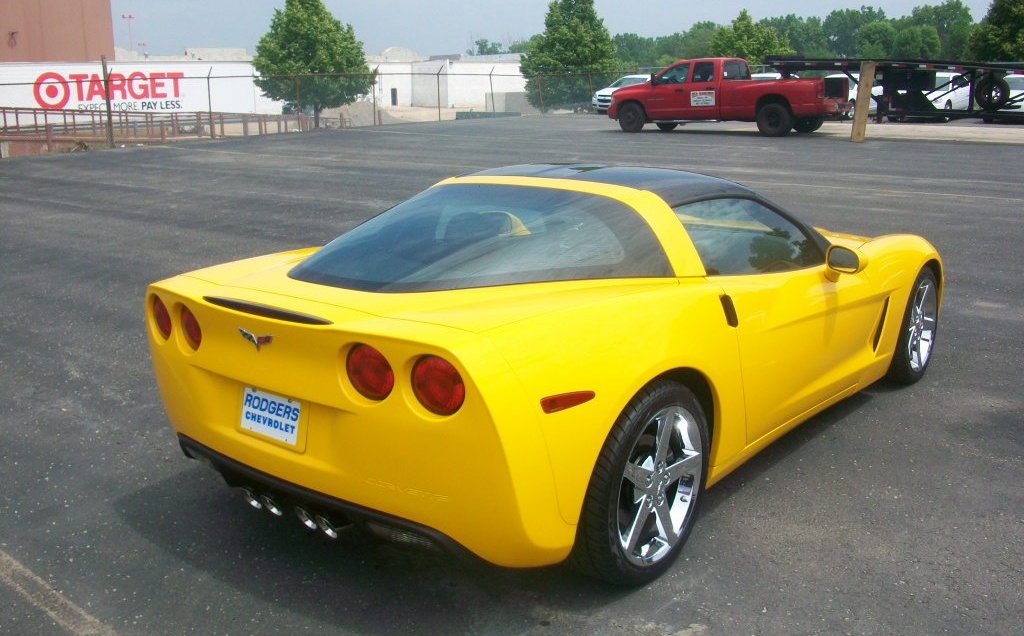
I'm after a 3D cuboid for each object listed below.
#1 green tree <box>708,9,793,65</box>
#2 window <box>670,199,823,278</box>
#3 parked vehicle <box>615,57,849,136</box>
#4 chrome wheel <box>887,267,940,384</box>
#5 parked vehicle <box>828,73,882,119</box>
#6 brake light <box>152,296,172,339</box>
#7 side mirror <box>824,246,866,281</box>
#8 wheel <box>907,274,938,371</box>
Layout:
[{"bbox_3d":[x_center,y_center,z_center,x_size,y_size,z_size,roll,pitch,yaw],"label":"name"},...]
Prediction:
[{"bbox_3d":[11.808,-12.648,46.425,4.100,4.830,4.100,3,14,14],"label":"green tree"},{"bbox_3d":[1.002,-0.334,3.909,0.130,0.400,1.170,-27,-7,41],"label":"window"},{"bbox_3d":[5.575,-5.892,25.038,6.250,1.970,2.300,9,17,35],"label":"parked vehicle"},{"bbox_3d":[2.115,0.024,5.149,0.245,0.645,0.645,10,17,39],"label":"chrome wheel"},{"bbox_3d":[11.400,-7.616,32.400,1.800,1.520,4.700,11,18,39],"label":"parked vehicle"},{"bbox_3d":[-1.203,-0.004,3.303,0.075,0.165,0.165,-12,17,-40],"label":"brake light"},{"bbox_3d":[1.405,-0.231,3.993,0.190,0.160,0.140,10,17,38],"label":"side mirror"},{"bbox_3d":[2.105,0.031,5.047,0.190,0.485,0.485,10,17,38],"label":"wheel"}]

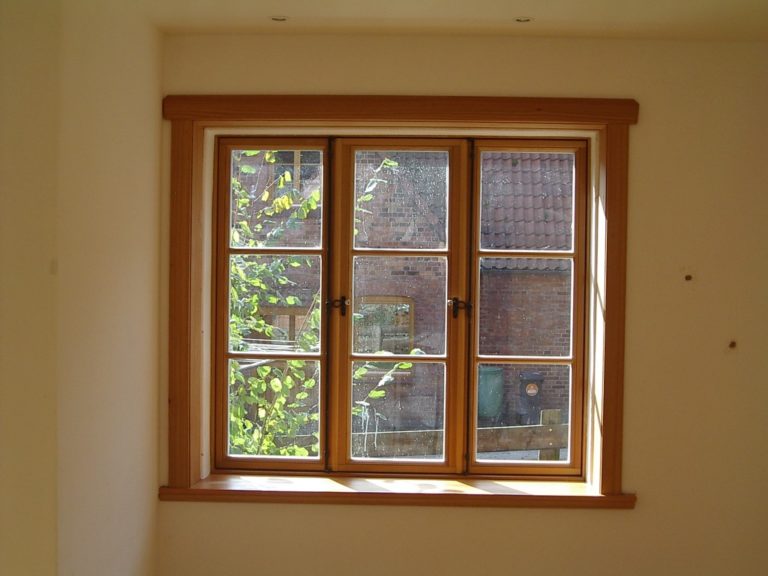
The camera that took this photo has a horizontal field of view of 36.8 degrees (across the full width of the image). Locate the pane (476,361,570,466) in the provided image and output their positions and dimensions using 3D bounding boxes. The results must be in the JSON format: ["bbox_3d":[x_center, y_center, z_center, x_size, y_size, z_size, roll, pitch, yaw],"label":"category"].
[{"bbox_3d":[0.521,0.467,4.295,0.352,0.372,0.020,1,1,2],"label":"pane"}]

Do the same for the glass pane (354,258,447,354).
[{"bbox_3d":[0.060,0.067,4.300,0.351,0.366,0.020,1,1,2],"label":"glass pane"}]

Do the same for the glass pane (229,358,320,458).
[{"bbox_3d":[-0.409,0.453,4.323,0.345,0.371,0.020,1,1,2],"label":"glass pane"}]

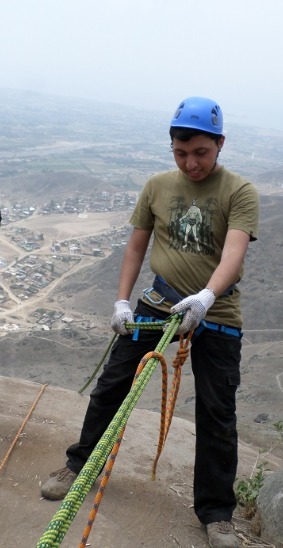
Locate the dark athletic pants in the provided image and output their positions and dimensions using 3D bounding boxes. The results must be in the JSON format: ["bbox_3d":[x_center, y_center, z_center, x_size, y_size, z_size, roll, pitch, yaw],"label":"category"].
[{"bbox_3d":[0.051,0.548,2.090,0.670,0.860,0.420,7,14,13],"label":"dark athletic pants"}]

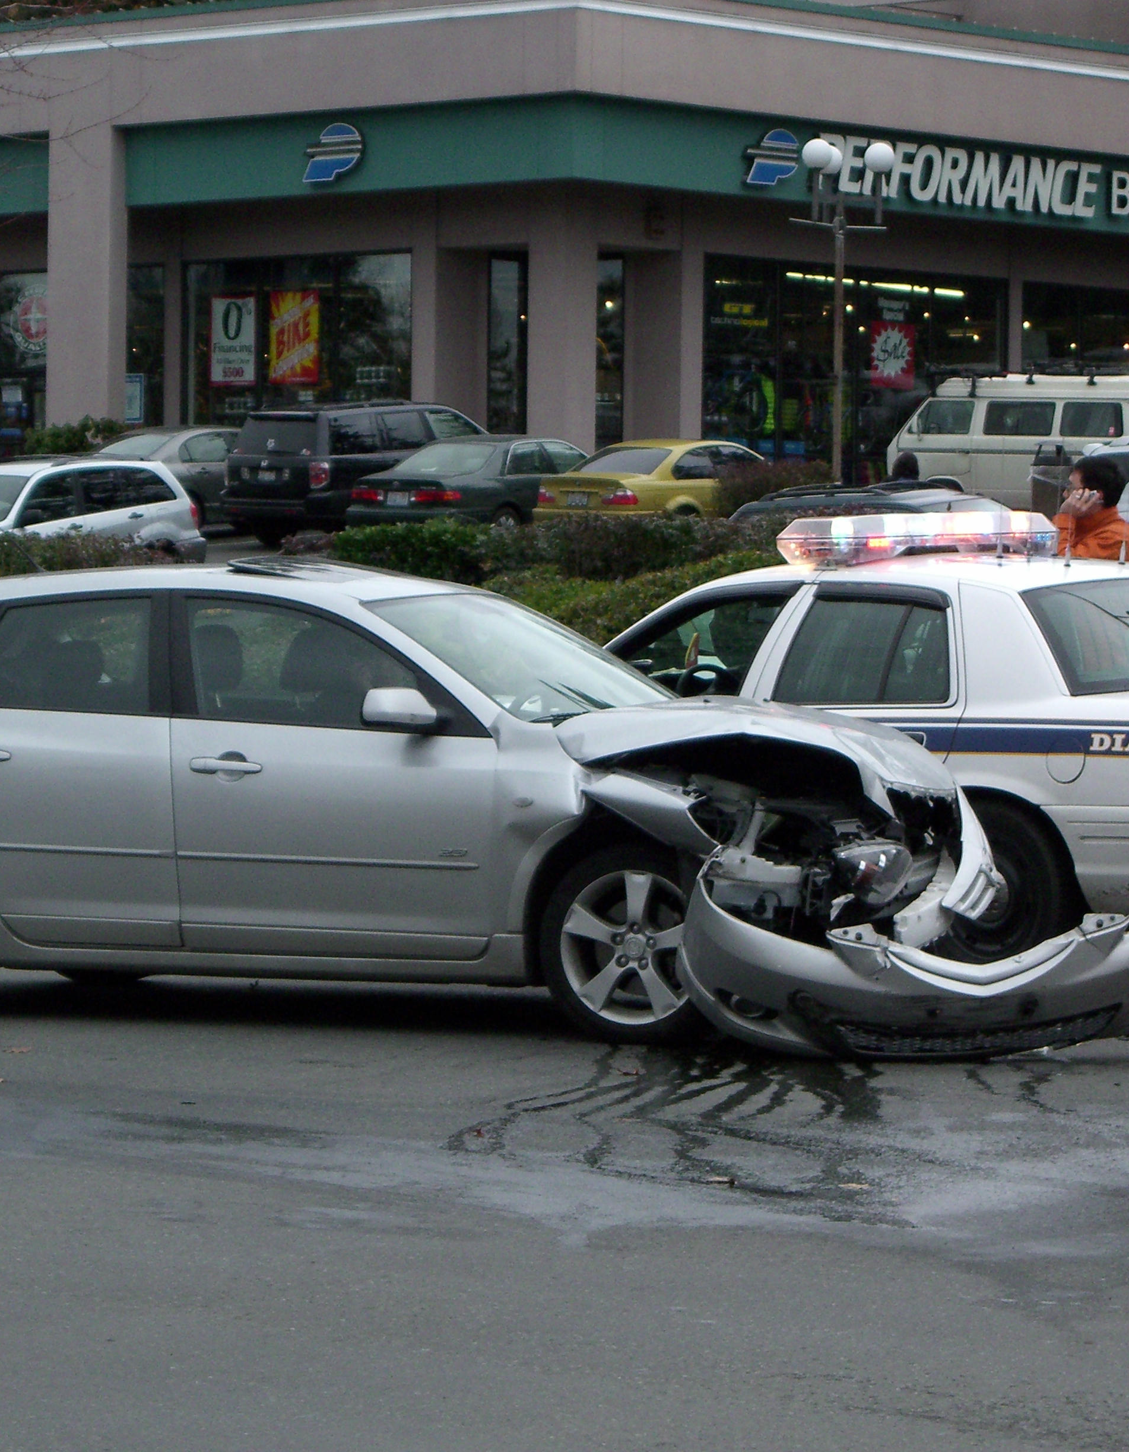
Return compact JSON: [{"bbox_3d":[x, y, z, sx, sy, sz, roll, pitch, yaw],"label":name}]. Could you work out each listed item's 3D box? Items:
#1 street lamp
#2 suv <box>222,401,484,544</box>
[{"bbox_3d":[3.306,-4.722,77.000,1.120,4.750,1.120,2,1,44],"label":"street lamp"},{"bbox_3d":[-2.226,-3.285,82.300,1.970,1.790,4.770,2,5,43],"label":"suv"}]

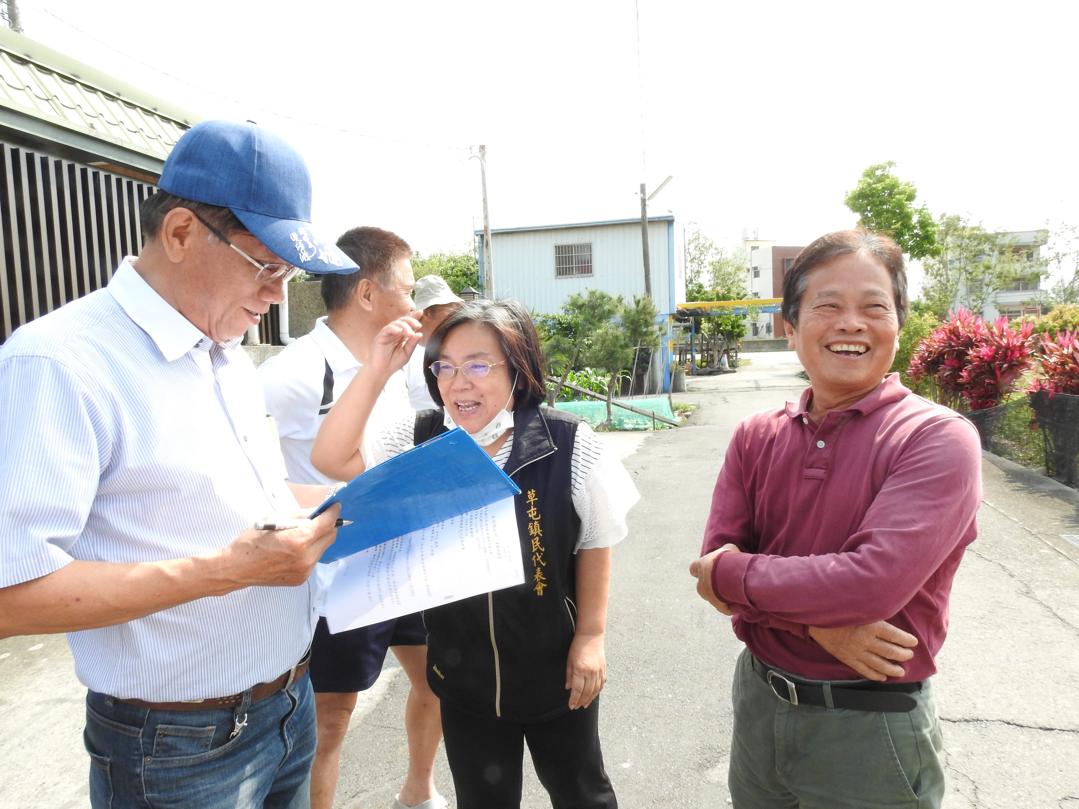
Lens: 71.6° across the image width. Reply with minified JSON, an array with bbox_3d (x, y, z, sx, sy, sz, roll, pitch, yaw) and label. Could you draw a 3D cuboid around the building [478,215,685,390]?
[{"bbox_3d":[1.607,-3.006,24.341,5.876,5.059,4.400,-1,5,14],"label":"building"}]

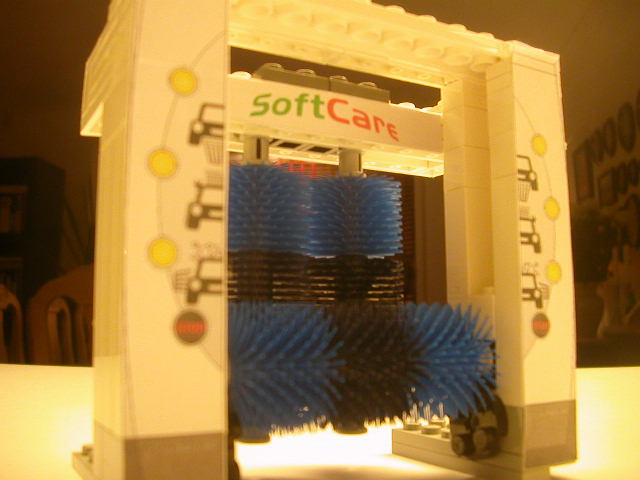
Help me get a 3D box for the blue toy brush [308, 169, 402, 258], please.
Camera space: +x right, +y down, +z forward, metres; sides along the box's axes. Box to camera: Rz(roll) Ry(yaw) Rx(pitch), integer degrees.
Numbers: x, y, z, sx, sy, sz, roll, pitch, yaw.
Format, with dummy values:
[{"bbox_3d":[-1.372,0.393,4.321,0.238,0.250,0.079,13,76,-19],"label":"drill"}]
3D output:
[{"bbox_3d":[0.008,-0.006,0.165,0.024,0.019,0.024,0,-7,0],"label":"blue toy brush"}]

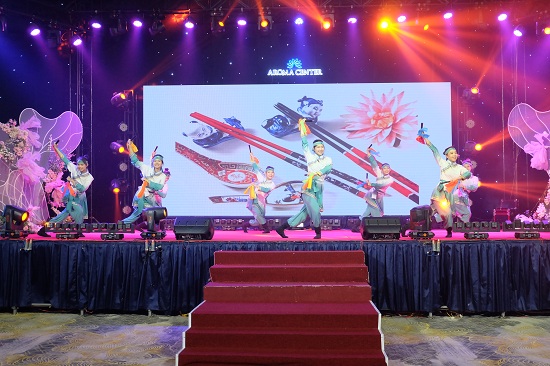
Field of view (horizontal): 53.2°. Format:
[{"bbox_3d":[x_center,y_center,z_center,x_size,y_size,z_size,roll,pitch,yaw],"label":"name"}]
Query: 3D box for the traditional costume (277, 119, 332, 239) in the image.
[{"bbox_3d":[0.454,-0.069,8.450,0.830,1.830,0.600,0,-2,-12],"label":"traditional costume"}]

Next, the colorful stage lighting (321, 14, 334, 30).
[{"bbox_3d":[1.089,-3.329,11.400,0.300,0.360,0.300,-1,-2,6],"label":"colorful stage lighting"}]

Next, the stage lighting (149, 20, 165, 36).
[{"bbox_3d":[-2.340,-3.124,10.900,0.310,0.400,0.310,-1,-1,29],"label":"stage lighting"}]

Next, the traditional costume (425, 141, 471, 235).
[{"bbox_3d":[2.739,0.103,8.700,0.700,1.480,0.520,1,-3,-25],"label":"traditional costume"}]

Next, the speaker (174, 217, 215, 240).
[{"bbox_3d":[-1.230,0.692,8.450,0.570,0.350,0.430,0,-1,6],"label":"speaker"}]

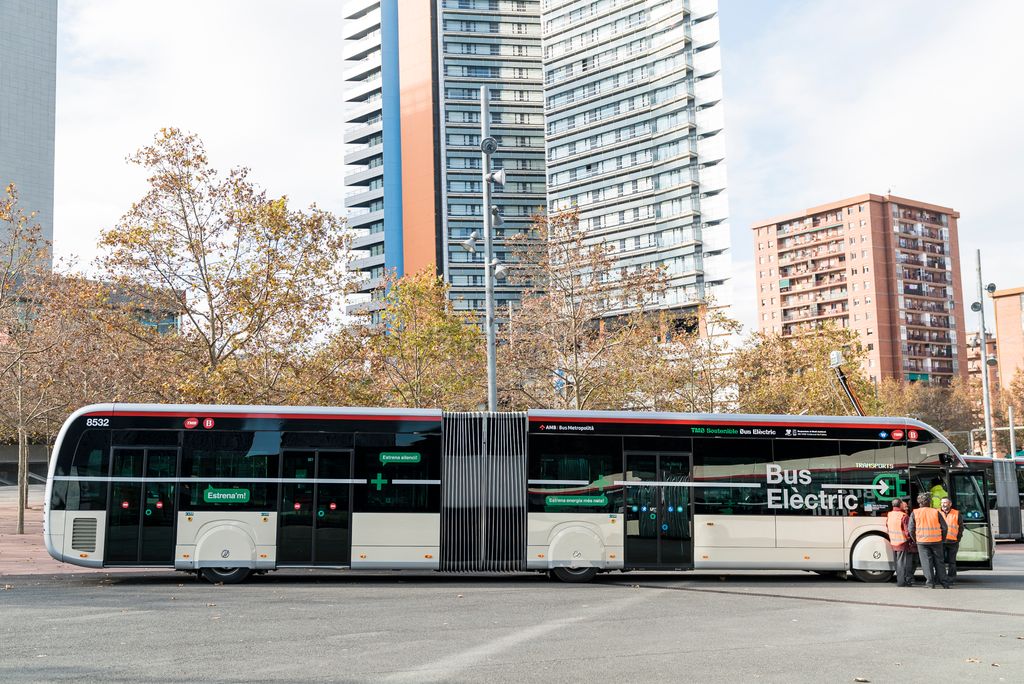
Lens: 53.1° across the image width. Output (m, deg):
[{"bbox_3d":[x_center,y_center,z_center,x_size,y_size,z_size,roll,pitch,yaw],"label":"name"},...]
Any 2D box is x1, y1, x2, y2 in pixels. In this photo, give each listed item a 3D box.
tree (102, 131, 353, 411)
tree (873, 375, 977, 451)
[{"bbox_3d":[-8.890,-0.421,31.679,7.920,12.740,7.120,-2,-6,0],"label":"tree"},{"bbox_3d":[29.259,7.048,72.493,7.500,9.260,6.750,-2,-6,0],"label":"tree"}]

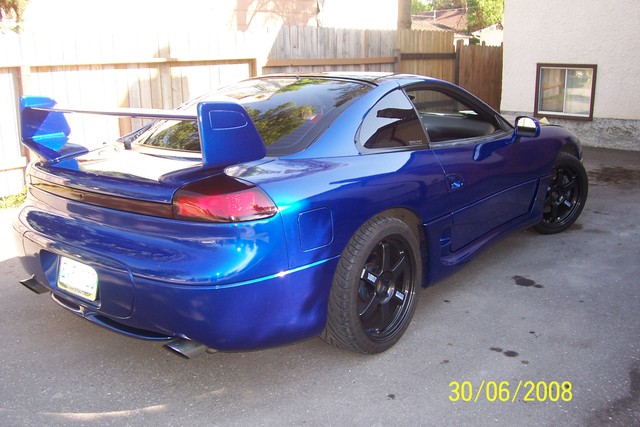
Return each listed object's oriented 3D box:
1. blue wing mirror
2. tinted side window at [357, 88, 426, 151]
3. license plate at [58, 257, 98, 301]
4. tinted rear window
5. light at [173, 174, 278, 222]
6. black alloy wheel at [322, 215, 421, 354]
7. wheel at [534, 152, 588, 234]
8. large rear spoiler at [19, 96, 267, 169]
[{"bbox_3d":[1.345,-0.559,3.923,0.190,0.150,0.120,10,18,38],"label":"blue wing mirror"},{"bbox_3d":[0.344,-0.471,3.061,0.630,0.330,0.100,-14,-16,-42],"label":"tinted side window"},{"bbox_3d":[-1.043,0.280,2.601,0.305,0.155,0.020,10,6,38],"label":"license plate"},{"bbox_3d":[-0.338,-0.562,3.302,1.150,0.140,0.990,10,37,38],"label":"tinted rear window"},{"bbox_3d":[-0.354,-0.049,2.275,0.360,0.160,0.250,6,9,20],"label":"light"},{"bbox_3d":[0.237,0.346,2.954,0.250,0.644,0.644,7,16,39],"label":"black alloy wheel"},{"bbox_3d":[1.821,-0.175,4.843,0.644,0.644,0.250,-9,16,-26],"label":"wheel"},{"bbox_3d":[-0.841,-0.350,2.715,1.370,0.330,0.360,10,18,38],"label":"large rear spoiler"}]

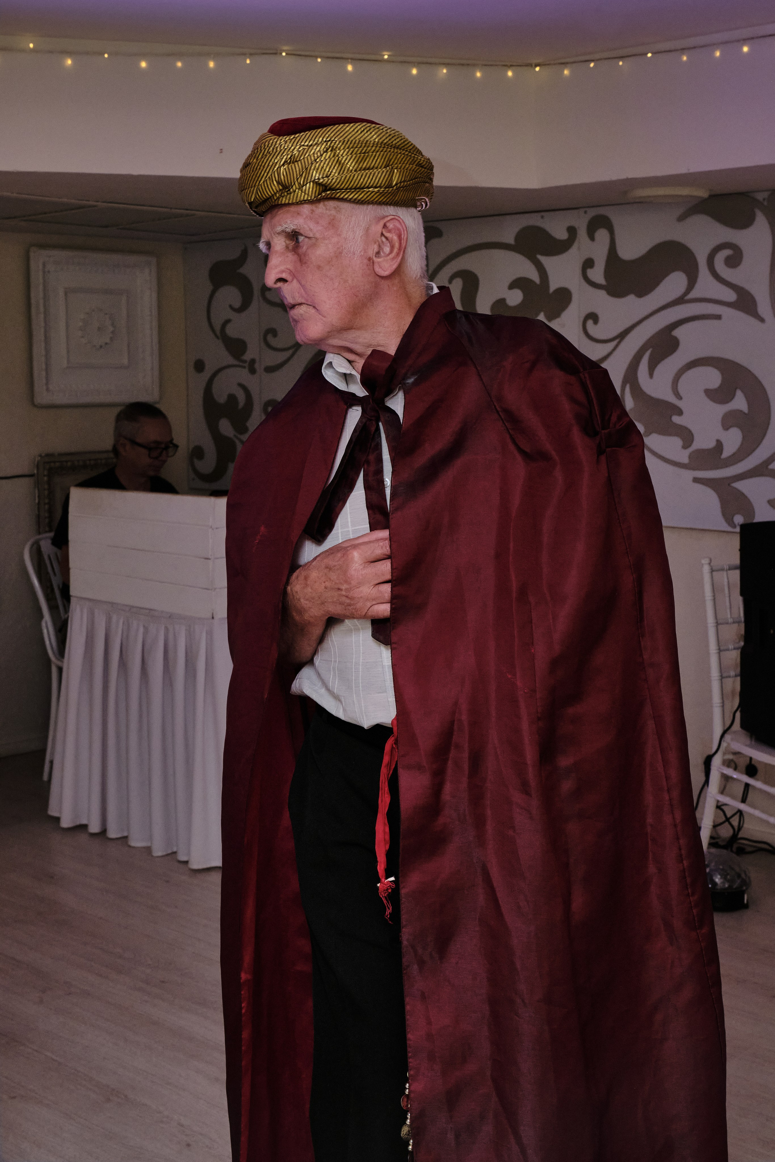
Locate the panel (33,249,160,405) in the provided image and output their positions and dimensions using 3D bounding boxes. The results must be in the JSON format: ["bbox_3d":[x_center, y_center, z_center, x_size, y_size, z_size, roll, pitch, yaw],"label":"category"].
[{"bbox_3d":[-1.145,-0.995,5.240,0.040,0.595,0.595,6,10,41],"label":"panel"}]

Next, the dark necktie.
[{"bbox_3d":[-0.039,-0.094,1.480,0.110,0.335,0.075,3,9,25],"label":"dark necktie"}]

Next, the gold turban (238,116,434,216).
[{"bbox_3d":[-0.061,-0.497,1.580,0.235,0.118,0.215,0,8,0],"label":"gold turban"}]

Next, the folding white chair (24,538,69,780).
[{"bbox_3d":[-0.955,0.286,4.714,0.500,0.840,0.450,6,10,39],"label":"folding white chair"}]

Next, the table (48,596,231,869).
[{"bbox_3d":[-0.444,0.380,4.400,0.764,0.730,1.100,6,10,39],"label":"table"}]

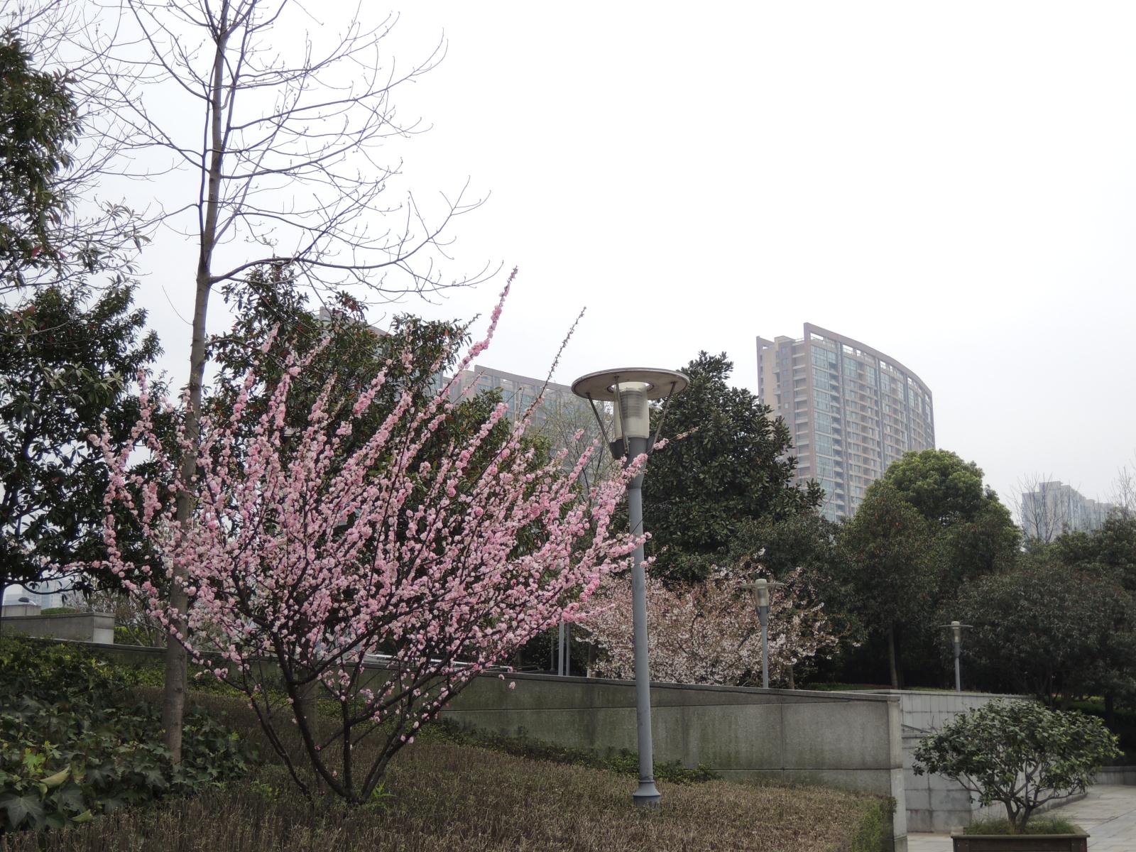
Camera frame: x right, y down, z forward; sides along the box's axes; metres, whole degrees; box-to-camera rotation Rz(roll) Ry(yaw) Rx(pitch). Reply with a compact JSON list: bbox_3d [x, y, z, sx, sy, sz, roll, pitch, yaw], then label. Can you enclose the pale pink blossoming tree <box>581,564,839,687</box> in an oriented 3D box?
[{"bbox_3d":[2.960,4.647,31.000,5.398,3.505,4.858,-2,-11,0],"label":"pale pink blossoming tree"}]

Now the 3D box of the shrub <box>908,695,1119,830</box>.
[{"bbox_3d":[3.956,3.006,13.100,1.757,1.152,1.669,-2,-11,0],"label":"shrub"}]

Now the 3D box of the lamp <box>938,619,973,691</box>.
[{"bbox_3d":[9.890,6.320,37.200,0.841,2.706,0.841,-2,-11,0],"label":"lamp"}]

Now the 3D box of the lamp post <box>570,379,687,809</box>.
[{"bbox_3d":[0.514,1.189,10.800,0.889,3.103,0.889,-2,-11,0],"label":"lamp post"}]

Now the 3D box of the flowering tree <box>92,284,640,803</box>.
[{"bbox_3d":[-1.174,0.649,8.800,3.201,3.098,2.721,-2,-11,0],"label":"flowering tree"}]

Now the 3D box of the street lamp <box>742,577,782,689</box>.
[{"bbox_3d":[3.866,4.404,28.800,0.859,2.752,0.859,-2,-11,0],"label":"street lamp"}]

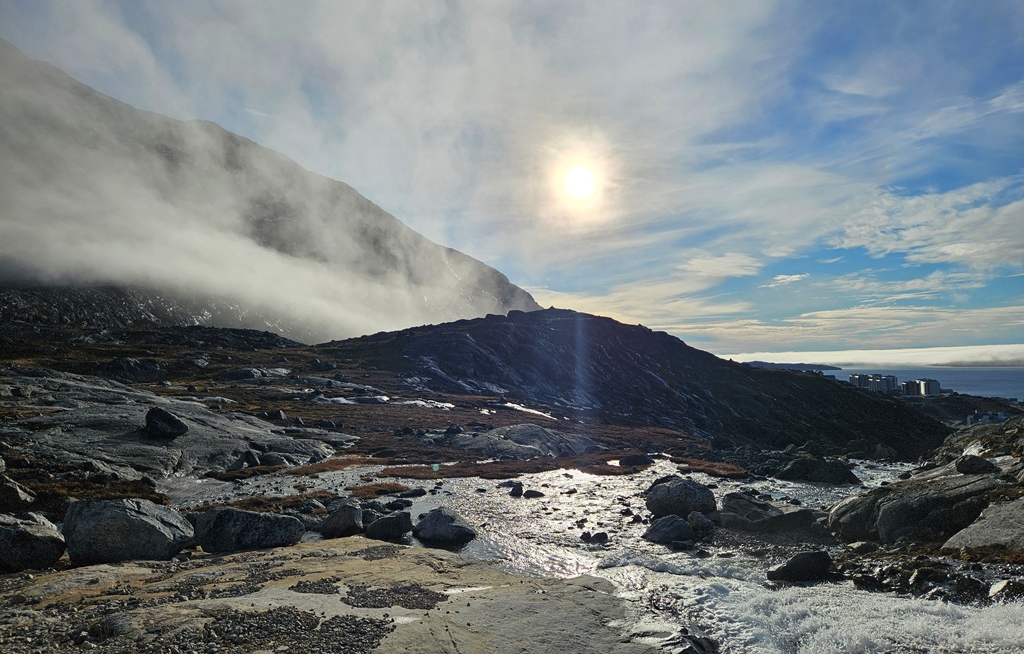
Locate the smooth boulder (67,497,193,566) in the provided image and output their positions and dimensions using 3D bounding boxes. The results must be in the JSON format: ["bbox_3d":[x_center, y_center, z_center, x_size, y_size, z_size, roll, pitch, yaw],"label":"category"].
[{"bbox_3d":[-3.870,2.040,7.000,1.140,0.570,0.780,0,-3,-6],"label":"smooth boulder"}]

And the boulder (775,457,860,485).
[{"bbox_3d":[5.680,2.670,12.700,1.480,0.440,0.950,0,-3,-3],"label":"boulder"}]

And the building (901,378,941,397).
[{"bbox_3d":[691.000,102.500,1150.000,52.000,28.000,24.000,-1,-4,16],"label":"building"}]

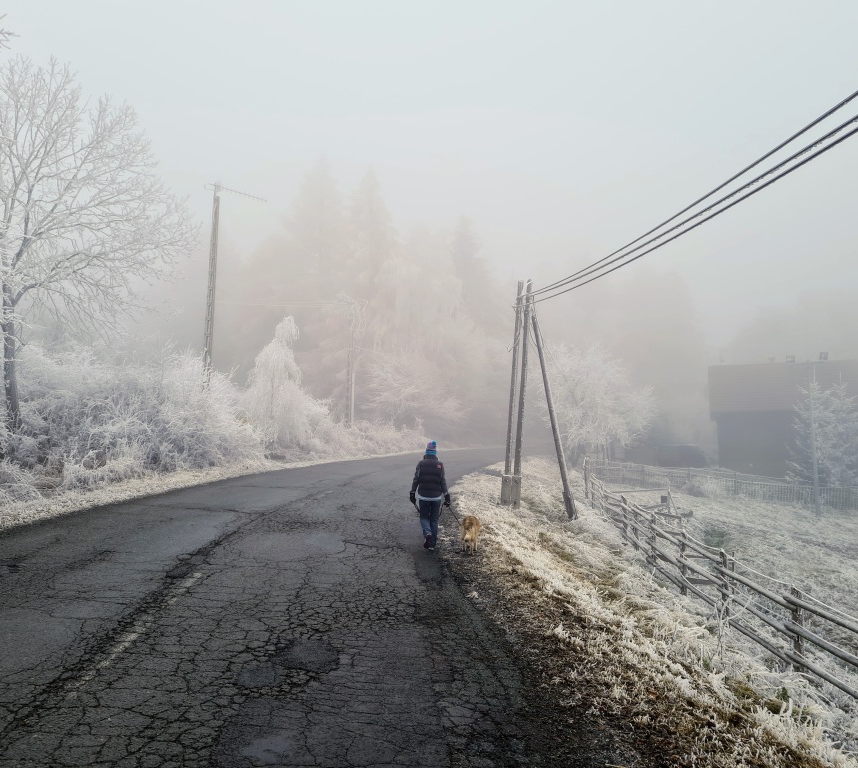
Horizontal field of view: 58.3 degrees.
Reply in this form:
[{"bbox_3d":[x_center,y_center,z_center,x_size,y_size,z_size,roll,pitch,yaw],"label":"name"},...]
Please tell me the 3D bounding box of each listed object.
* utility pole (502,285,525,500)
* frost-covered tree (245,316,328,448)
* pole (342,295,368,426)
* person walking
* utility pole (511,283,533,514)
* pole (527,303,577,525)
[{"bbox_3d":[2.351,0.219,21.250,0.250,6.203,0.250,4,-5,0],"label":"utility pole"},{"bbox_3d":[-7.090,-0.073,38.272,3.900,6.641,3.900,1,-5,-10],"label":"frost-covered tree"},{"bbox_3d":[-4.456,-1.148,46.353,1.200,8.604,0.600,0,-5,0],"label":"pole"},{"bbox_3d":[0.020,1.759,12.170,0.640,1.710,0.500,0,-5,0],"label":"person walking"},{"bbox_3d":[2.588,0.236,21.050,0.250,6.293,0.250,4,-5,0],"label":"utility pole"},{"bbox_3d":[3.277,0.688,20.650,0.240,5.936,0.240,-9,-9,-1],"label":"pole"}]

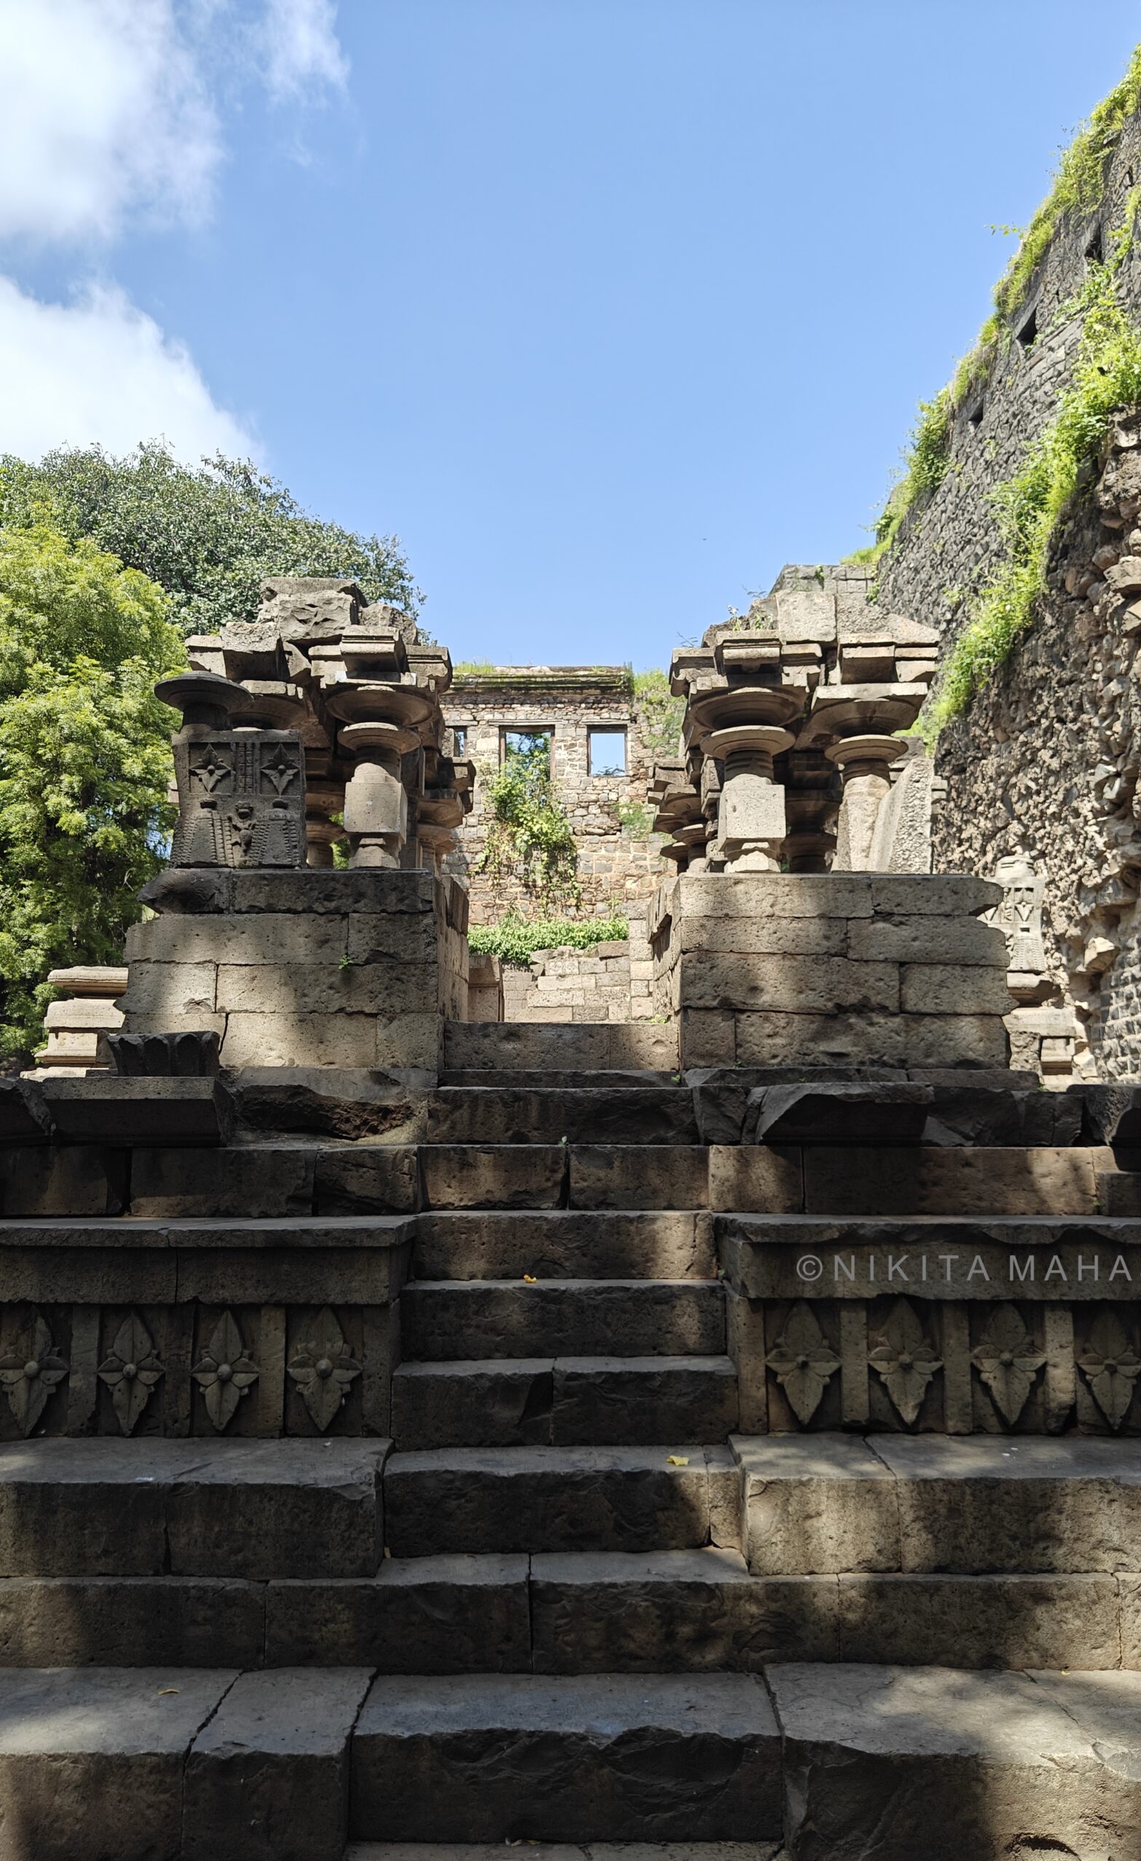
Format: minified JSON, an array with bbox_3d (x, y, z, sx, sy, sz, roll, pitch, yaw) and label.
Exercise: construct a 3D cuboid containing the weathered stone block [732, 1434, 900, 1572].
[{"bbox_3d":[0.702,1.657,3.735,0.418,0.253,0.380,0,-5,1],"label":"weathered stone block"}]

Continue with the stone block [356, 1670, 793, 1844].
[{"bbox_3d":[-0.007,1.958,3.082,0.977,0.219,0.346,0,-7,0],"label":"stone block"}]

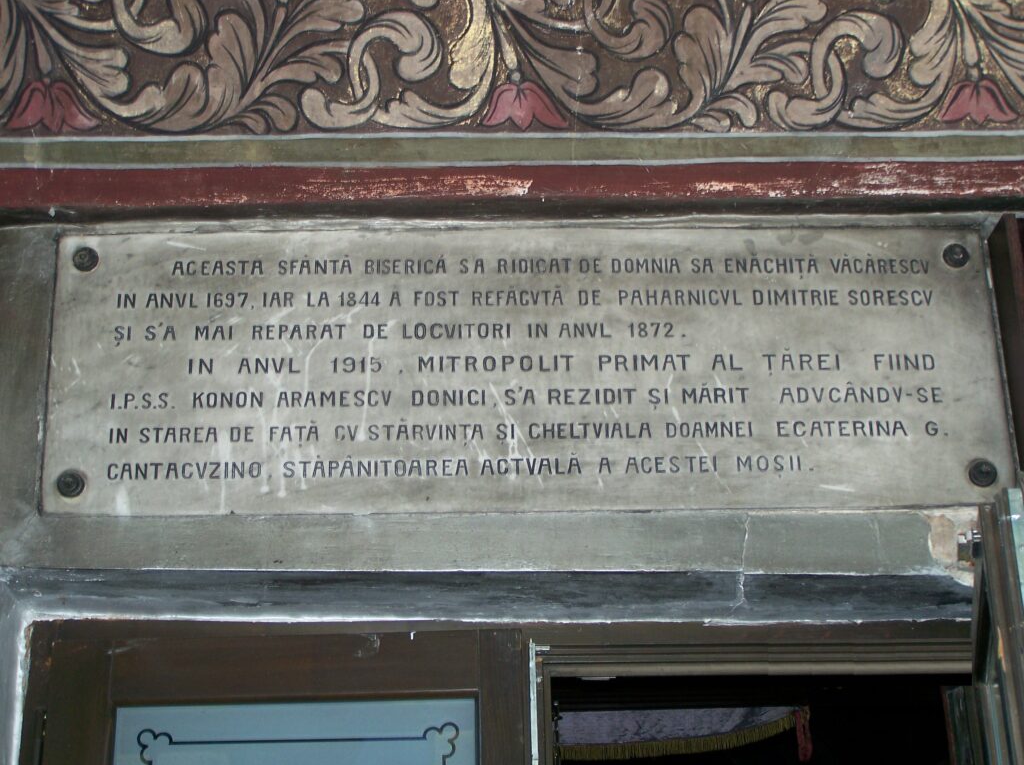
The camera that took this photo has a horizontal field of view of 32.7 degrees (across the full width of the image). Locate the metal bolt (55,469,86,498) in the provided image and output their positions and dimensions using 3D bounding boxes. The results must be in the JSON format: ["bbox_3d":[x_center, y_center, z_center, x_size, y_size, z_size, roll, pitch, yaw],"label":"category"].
[{"bbox_3d":[-0.610,0.140,2.413,0.039,0.039,0.018,-1,-20,-3],"label":"metal bolt"}]

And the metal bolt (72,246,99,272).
[{"bbox_3d":[-0.618,-0.179,2.532,0.039,0.039,0.018,-1,-20,-3],"label":"metal bolt"}]

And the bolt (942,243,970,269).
[{"bbox_3d":[0.659,-0.188,2.588,0.039,0.039,0.018,-1,-20,-3],"label":"bolt"}]

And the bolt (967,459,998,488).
[{"bbox_3d":[0.666,0.130,2.469,0.039,0.039,0.018,-1,-20,-3],"label":"bolt"}]

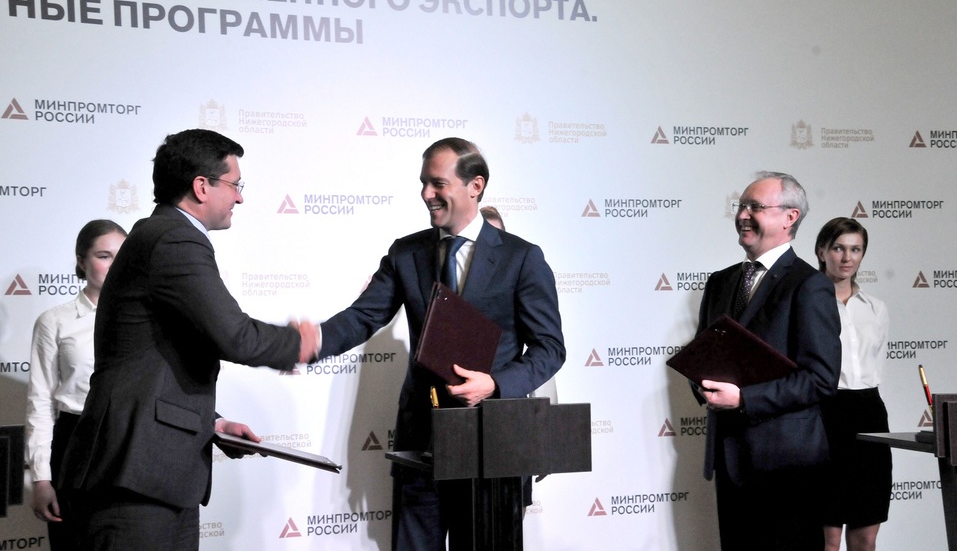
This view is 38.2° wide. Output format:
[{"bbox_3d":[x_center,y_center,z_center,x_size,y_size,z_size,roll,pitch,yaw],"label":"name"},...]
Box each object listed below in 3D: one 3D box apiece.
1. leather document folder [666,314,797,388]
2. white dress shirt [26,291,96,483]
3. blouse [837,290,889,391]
[{"bbox_3d":[0.743,0.257,4.040,0.320,0.025,0.230,33,-63,-26],"label":"leather document folder"},{"bbox_3d":[-1.215,0.355,4.420,0.460,0.620,0.250,0,-3,-20],"label":"white dress shirt"},{"bbox_3d":[1.355,0.245,5.120,0.440,0.430,0.270,-1,-3,-5],"label":"blouse"}]

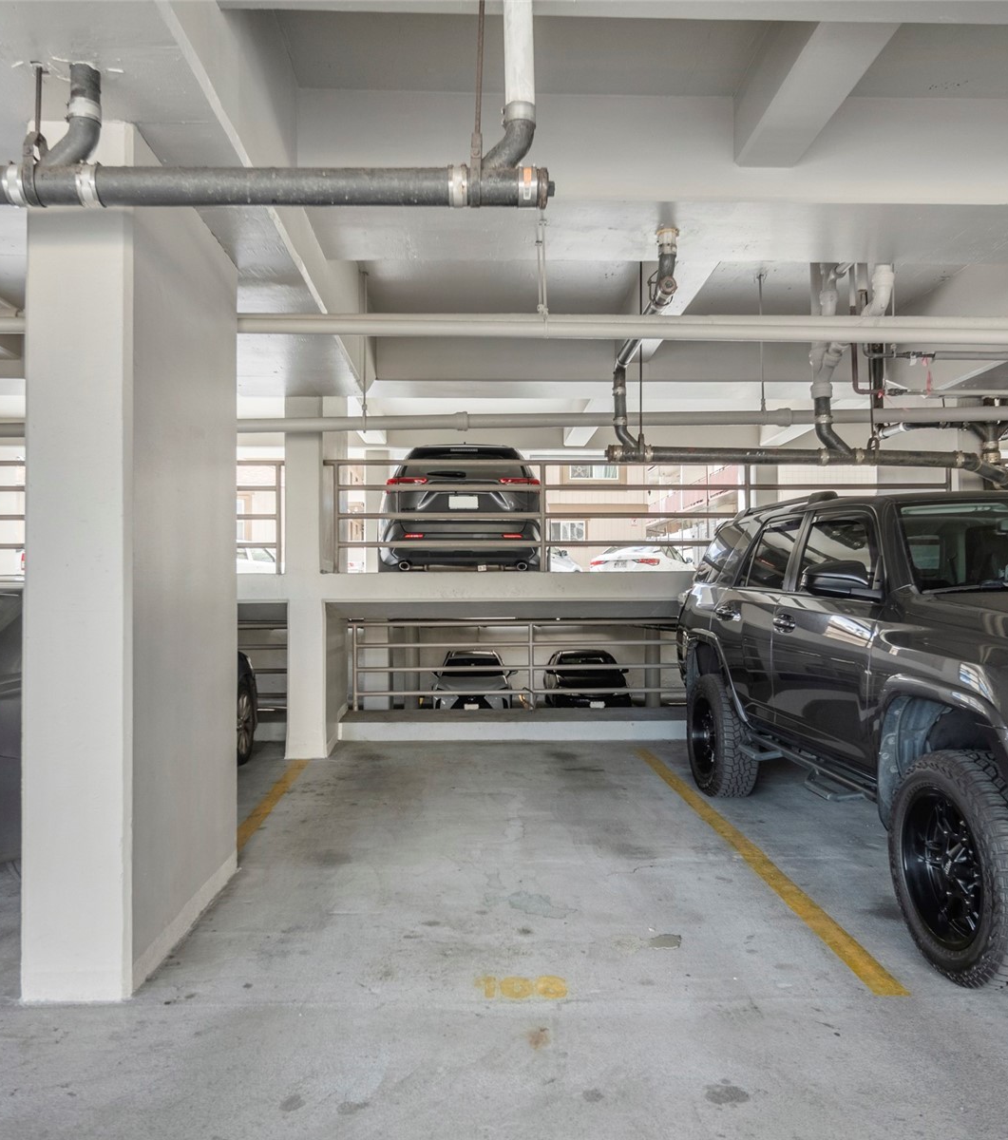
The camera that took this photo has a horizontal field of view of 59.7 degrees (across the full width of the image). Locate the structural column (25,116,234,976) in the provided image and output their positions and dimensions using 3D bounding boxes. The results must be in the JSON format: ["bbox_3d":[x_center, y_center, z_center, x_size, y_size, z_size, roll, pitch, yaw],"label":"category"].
[{"bbox_3d":[-1.508,-0.033,3.748,0.369,3.062,1.366,0,-1,-2],"label":"structural column"}]

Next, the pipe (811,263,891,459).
[{"bbox_3d":[2.523,-1.546,6.417,0.458,1.430,0.486,0,-1,-2],"label":"pipe"}]

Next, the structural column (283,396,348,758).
[{"bbox_3d":[-1.670,0.063,7.937,0.329,3.010,1.273,0,-1,-2],"label":"structural column"}]

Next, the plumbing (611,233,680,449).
[{"bbox_3d":[0.876,-1.351,5.588,0.200,0.937,1.916,0,-1,-2],"label":"plumbing"}]

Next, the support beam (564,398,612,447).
[{"bbox_3d":[1.085,-2.009,10.764,0.307,0.379,3.933,0,-1,-2],"label":"support beam"}]

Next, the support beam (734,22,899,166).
[{"bbox_3d":[1.357,-2.241,3.758,0.319,0.379,1.459,0,-1,-2],"label":"support beam"}]

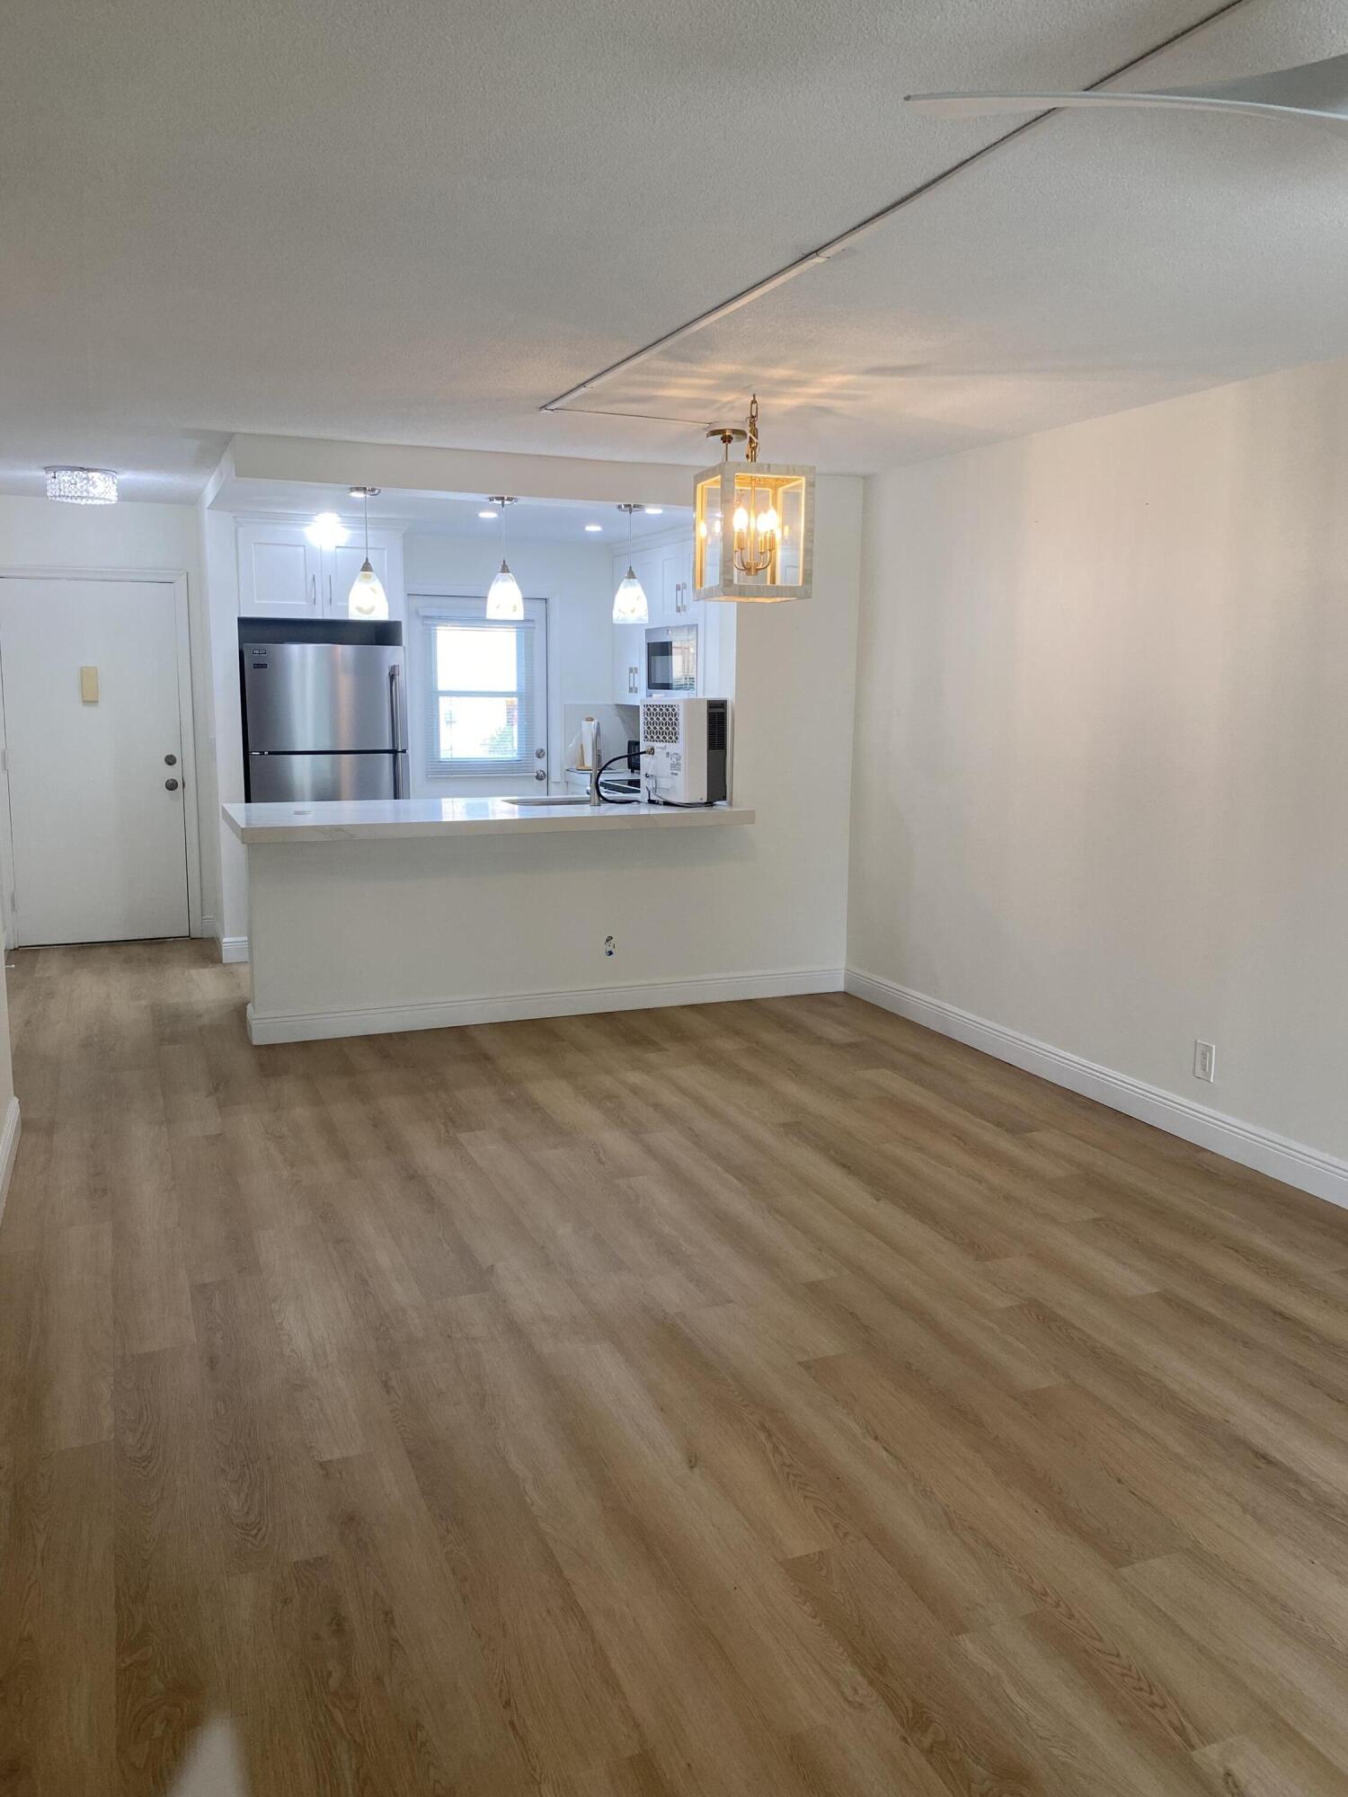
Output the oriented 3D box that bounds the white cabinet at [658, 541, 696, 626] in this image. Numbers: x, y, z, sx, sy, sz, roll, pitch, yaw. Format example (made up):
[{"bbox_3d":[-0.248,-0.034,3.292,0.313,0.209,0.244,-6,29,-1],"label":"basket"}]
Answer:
[{"bbox_3d":[0.194,-1.762,7.596,0.327,0.474,0.734,-3,10,-22],"label":"white cabinet"}]

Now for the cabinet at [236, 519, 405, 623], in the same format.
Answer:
[{"bbox_3d":[-1.951,-1.760,7.330,0.872,0.505,0.661,-3,10,-22],"label":"cabinet"}]

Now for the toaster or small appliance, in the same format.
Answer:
[{"bbox_3d":[0.056,-0.731,6.660,0.303,0.507,0.313,-8,13,-42],"label":"toaster or small appliance"}]

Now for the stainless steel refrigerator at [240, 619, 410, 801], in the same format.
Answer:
[{"bbox_3d":[-1.998,-0.564,7.641,0.838,1.685,0.810,-3,10,-23],"label":"stainless steel refrigerator"}]

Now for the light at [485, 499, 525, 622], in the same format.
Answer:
[{"bbox_3d":[-0.735,-1.466,5.857,0.162,0.512,0.162,-3,10,-22],"label":"light"}]

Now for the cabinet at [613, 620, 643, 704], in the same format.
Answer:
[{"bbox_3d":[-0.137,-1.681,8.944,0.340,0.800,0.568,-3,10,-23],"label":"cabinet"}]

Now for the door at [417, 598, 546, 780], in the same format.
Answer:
[{"bbox_3d":[-1.288,-0.948,8.921,0.914,2.035,0.045,-3,10,-23],"label":"door"}]

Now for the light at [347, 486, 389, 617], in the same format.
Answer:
[{"bbox_3d":[-1.303,-1.460,5.735,0.165,0.532,0.165,-3,10,-23],"label":"light"}]

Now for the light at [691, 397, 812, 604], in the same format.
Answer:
[{"bbox_3d":[0.266,-1.334,4.514,0.316,0.657,0.316,-2,10,-15],"label":"light"}]

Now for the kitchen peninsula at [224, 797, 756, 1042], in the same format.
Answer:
[{"bbox_3d":[-0.840,0.048,6.228,2.253,0.933,0.933,-3,10,-22],"label":"kitchen peninsula"}]

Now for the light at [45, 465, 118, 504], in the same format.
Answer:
[{"bbox_3d":[-2.779,-1.937,6.337,0.317,0.132,0.317,-3,10,-22],"label":"light"}]

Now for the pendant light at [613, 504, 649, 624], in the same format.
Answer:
[{"bbox_3d":[-0.193,-1.495,6.082,0.162,0.516,0.162,1,10,0],"label":"pendant light"}]

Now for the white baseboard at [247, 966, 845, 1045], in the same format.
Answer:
[{"bbox_3d":[-0.458,0.475,6.210,2.842,0.128,0.020,-3,10,-23],"label":"white baseboard"}]

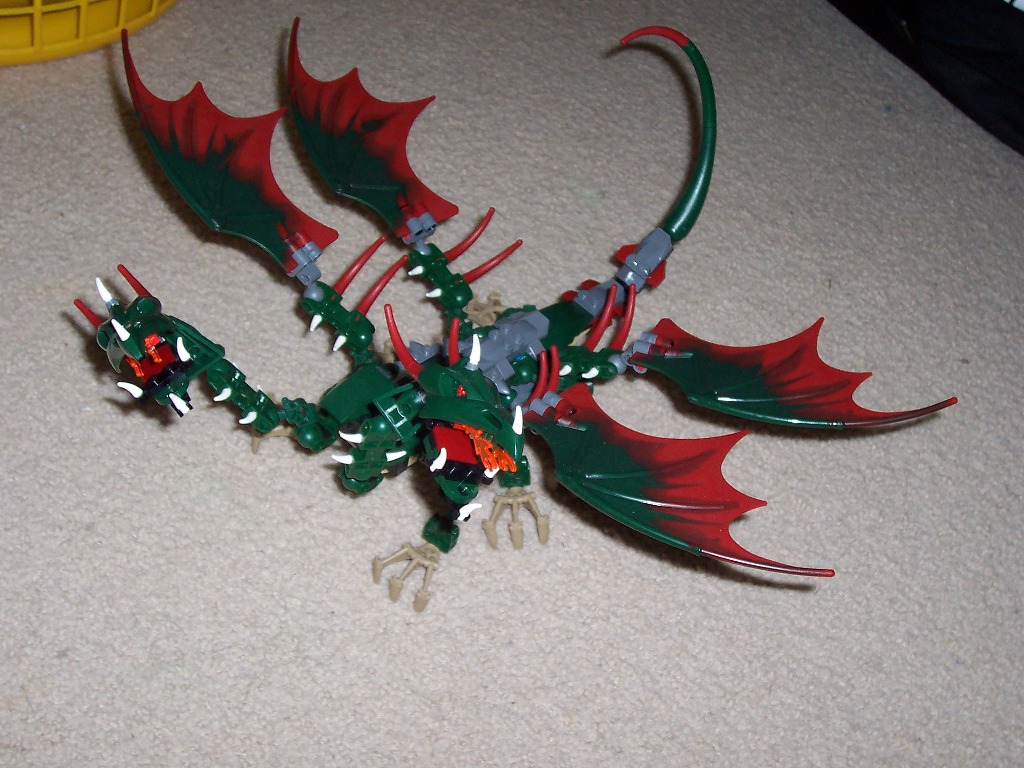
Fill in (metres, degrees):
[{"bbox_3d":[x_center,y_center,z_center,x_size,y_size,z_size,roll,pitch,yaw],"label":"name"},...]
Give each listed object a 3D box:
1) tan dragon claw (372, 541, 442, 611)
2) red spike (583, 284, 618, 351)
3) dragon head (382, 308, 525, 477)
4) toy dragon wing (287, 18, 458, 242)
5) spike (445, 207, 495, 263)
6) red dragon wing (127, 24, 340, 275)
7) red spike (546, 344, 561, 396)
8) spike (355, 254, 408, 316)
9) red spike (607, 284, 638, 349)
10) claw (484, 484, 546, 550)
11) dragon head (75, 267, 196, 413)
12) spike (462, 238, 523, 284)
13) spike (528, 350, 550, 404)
[{"bbox_3d":[-0.049,0.089,0.651,0.032,0.018,0.029,31,53,13],"label":"tan dragon claw"},{"bbox_3d":[0.044,-0.032,0.651,0.005,0.039,0.009,39,40,26],"label":"red spike"},{"bbox_3d":[-0.022,0.005,0.522,0.038,0.055,0.068,11,8,-41],"label":"dragon head"},{"bbox_3d":[-0.072,-0.139,0.712,0.079,0.015,0.157,-13,62,-25],"label":"toy dragon wing"},{"bbox_3d":[-0.022,-0.078,0.719,0.038,0.005,0.009,-48,109,-8],"label":"spike"},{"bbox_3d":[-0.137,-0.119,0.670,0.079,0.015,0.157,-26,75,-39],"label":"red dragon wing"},{"bbox_3d":[0.018,-0.005,0.598,0.009,0.038,0.005,-35,59,-30],"label":"red spike"},{"bbox_3d":[-0.063,-0.048,0.668,0.005,0.009,0.038,39,85,26],"label":"spike"},{"bbox_3d":[0.056,-0.032,0.672,0.009,0.038,0.006,16,16,3],"label":"red spike"},{"bbox_3d":[0.002,0.065,0.657,0.032,0.017,0.028,3,41,-13],"label":"claw"},{"bbox_3d":[-0.162,-0.018,0.584,0.038,0.070,0.056,-37,103,-4],"label":"dragon head"},{"bbox_3d":[-0.009,-0.060,0.668,0.009,0.039,0.006,54,10,-4],"label":"spike"},{"bbox_3d":[0.012,-0.002,0.622,0.009,0.037,0.006,13,22,-2],"label":"spike"}]

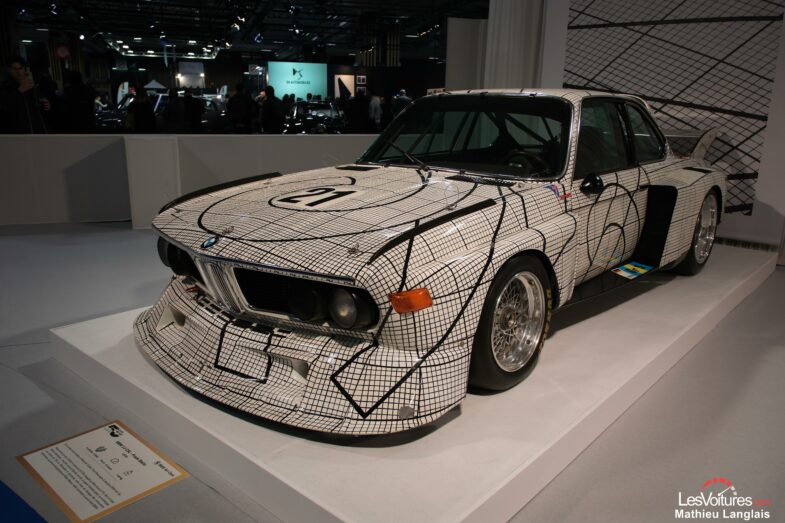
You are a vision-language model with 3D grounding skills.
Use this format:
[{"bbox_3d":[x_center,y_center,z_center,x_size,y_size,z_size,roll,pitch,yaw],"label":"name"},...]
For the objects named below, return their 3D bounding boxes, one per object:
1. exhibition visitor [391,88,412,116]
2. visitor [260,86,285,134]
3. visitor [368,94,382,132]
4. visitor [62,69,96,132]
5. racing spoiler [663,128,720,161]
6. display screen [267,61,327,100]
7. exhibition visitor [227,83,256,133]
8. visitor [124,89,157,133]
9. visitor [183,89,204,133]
[{"bbox_3d":[0.168,-2.573,11.888,0.520,1.750,0.360,-7,16,-28],"label":"exhibition visitor"},{"bbox_3d":[-2.340,-2.576,11.733,0.520,1.770,0.360,1,14,0],"label":"visitor"},{"bbox_3d":[-0.411,-3.110,14.087,0.360,1.730,0.480,-9,17,-36],"label":"visitor"},{"bbox_3d":[-4.428,-1.817,8.519,0.540,1.780,0.340,3,14,11],"label":"visitor"},{"bbox_3d":[1.999,-1.053,5.055,1.320,0.270,0.580,13,18,40],"label":"racing spoiler"},{"bbox_3d":[-3.516,-6.584,21.668,2.200,1.410,0.120,-2,14,-13],"label":"display screen"},{"bbox_3d":[-2.813,-2.435,11.136,0.550,1.770,0.350,1,14,0],"label":"exhibition visitor"},{"bbox_3d":[-5.538,-2.942,13.168,0.540,1.720,0.360,1,14,0],"label":"visitor"},{"bbox_3d":[-4.539,-3.047,13.602,0.520,1.740,0.340,1,14,0],"label":"visitor"}]

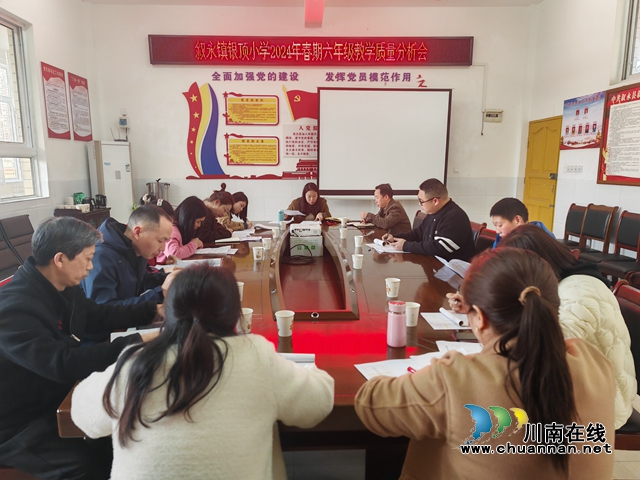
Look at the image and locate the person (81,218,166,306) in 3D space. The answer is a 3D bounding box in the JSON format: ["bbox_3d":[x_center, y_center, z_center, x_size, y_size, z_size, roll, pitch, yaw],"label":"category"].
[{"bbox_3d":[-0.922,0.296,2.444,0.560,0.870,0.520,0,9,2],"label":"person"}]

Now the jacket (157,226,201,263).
[{"bbox_3d":[-1.077,0.112,3.695,0.460,0.500,0.460,0,9,0],"label":"jacket"}]

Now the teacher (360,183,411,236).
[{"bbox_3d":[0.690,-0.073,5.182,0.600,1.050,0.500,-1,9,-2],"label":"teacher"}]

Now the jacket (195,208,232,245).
[{"bbox_3d":[-1.000,-0.044,4.455,0.460,0.520,0.460,-1,9,-2],"label":"jacket"}]

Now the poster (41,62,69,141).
[{"bbox_3d":[-3.360,-1.747,6.381,0.030,0.900,0.600,-1,9,-2],"label":"poster"}]

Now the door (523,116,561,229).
[{"bbox_3d":[3.282,-0.741,7.402,0.070,2.050,1.020,-1,9,-2],"label":"door"}]

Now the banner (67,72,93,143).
[{"bbox_3d":[-3.391,-1.854,7.082,0.030,0.900,0.600,-1,9,-2],"label":"banner"}]

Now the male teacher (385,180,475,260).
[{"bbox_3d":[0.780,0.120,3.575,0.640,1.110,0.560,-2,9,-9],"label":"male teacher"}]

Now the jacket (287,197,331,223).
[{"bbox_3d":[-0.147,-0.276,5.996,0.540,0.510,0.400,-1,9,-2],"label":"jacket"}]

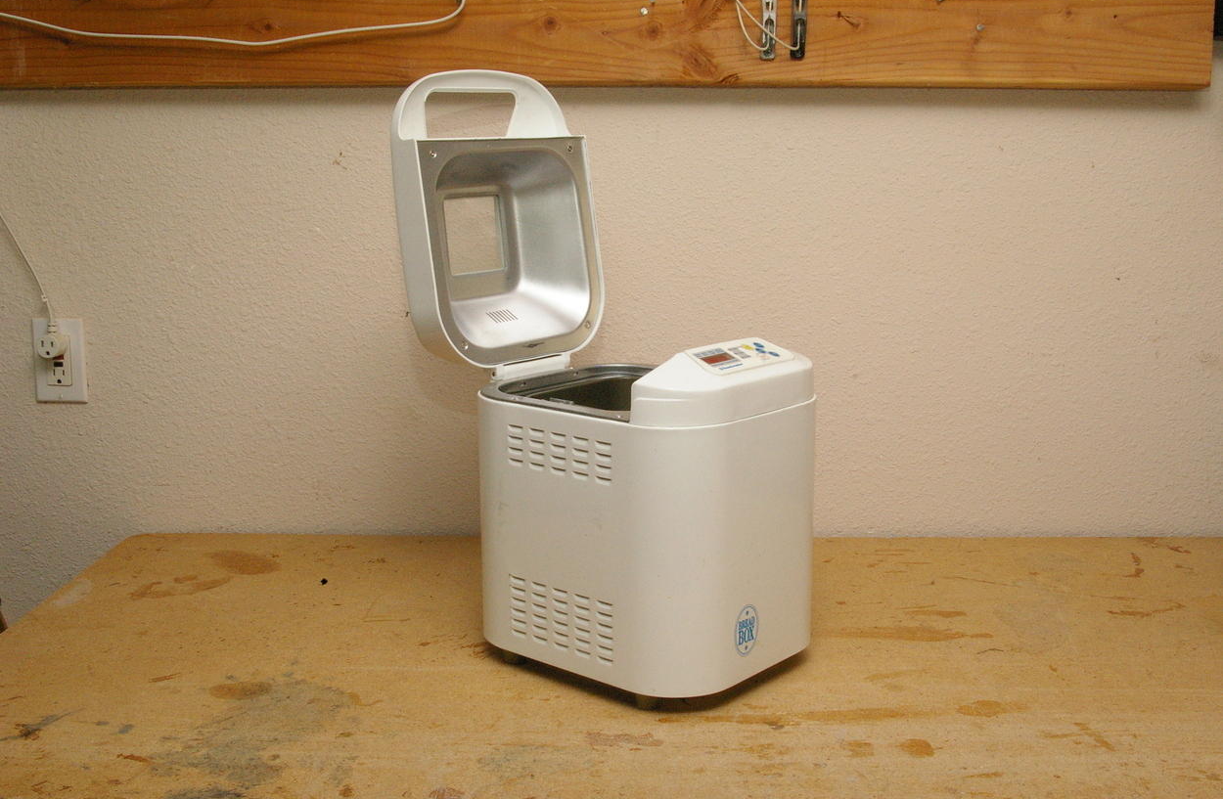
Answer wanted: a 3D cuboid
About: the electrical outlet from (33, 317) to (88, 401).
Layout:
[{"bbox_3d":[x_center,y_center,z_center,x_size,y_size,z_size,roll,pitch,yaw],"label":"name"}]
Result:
[{"bbox_3d":[-0.750,-0.052,1.803,0.070,0.114,0.008,0,10,1],"label":"electrical outlet"}]

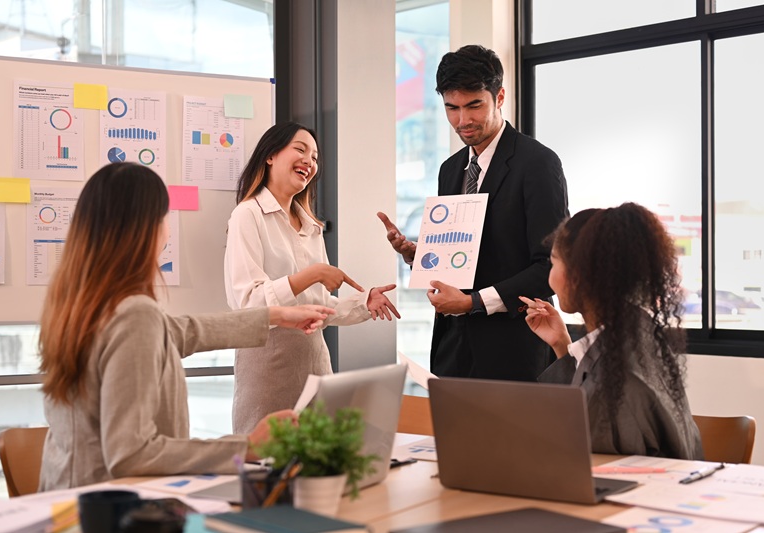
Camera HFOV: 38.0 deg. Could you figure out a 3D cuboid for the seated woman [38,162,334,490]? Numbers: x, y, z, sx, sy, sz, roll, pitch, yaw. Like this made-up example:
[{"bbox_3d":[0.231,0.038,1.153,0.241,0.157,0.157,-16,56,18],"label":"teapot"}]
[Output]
[{"bbox_3d":[-0.430,0.481,2.412,0.700,1.360,0.550,0,-1,-12],"label":"seated woman"}]

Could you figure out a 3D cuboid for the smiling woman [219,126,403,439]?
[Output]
[{"bbox_3d":[-0.200,0.378,3.114,0.490,1.590,0.480,1,-1,-45],"label":"smiling woman"}]

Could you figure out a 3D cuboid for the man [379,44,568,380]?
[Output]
[{"bbox_3d":[0.262,0.278,3.106,0.560,1.790,0.500,-1,-1,43],"label":"man"}]

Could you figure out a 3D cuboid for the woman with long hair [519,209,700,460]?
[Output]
[{"bbox_3d":[0.530,0.503,2.542,0.560,1.320,0.540,0,-1,-3],"label":"woman with long hair"}]

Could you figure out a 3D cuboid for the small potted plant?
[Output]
[{"bbox_3d":[-0.108,0.316,1.805,0.190,0.200,0.190,0,-1,0],"label":"small potted plant"}]

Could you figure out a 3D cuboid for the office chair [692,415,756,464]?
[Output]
[{"bbox_3d":[0.600,0.759,2.607,0.460,0.810,0.500,-1,-1,30],"label":"office chair"}]

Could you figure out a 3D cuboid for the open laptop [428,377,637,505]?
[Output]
[{"bbox_3d":[0.283,0.313,2.103,0.306,0.215,0.275,-1,-1,29],"label":"open laptop"}]

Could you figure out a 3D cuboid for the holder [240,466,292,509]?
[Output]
[{"bbox_3d":[-0.190,0.372,1.814,0.087,0.088,0.087,1,-1,-35],"label":"holder"}]

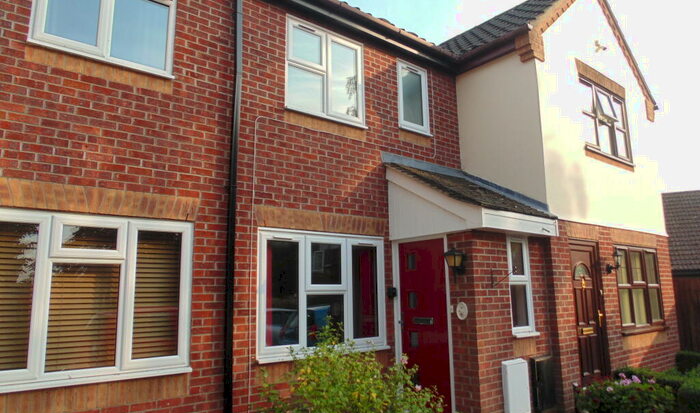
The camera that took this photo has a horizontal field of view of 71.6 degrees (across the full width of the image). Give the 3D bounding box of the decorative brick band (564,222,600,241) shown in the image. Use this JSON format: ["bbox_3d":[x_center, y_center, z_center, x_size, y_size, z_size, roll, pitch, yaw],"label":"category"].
[{"bbox_3d":[3.208,0.345,6.755,0.905,0.217,0.100,7,-12,-38],"label":"decorative brick band"}]

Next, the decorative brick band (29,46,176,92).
[{"bbox_3d":[-2.183,-1.198,4.311,1.190,0.152,0.070,7,-12,-38],"label":"decorative brick band"}]

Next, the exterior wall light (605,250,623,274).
[{"bbox_3d":[3.836,0.784,7.002,0.160,0.360,0.220,7,-12,-38],"label":"exterior wall light"}]

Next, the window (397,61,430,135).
[{"bbox_3d":[0.899,-1.529,6.880,0.655,1.025,0.090,7,-12,-38],"label":"window"}]

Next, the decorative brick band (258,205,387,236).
[{"bbox_3d":[-0.267,0.187,5.636,1.865,0.217,0.100,7,-12,-38],"label":"decorative brick band"}]

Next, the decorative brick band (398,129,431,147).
[{"bbox_3d":[0.889,-0.949,6.789,0.645,0.150,0.070,7,-12,-38],"label":"decorative brick band"}]

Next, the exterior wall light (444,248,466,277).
[{"bbox_3d":[1.163,0.625,5.247,0.255,0.340,0.180,7,-12,-38],"label":"exterior wall light"}]

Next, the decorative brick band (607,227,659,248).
[{"bbox_3d":[4.579,0.515,7.842,1.830,0.230,0.070,7,-12,-38],"label":"decorative brick band"}]

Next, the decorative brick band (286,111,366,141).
[{"bbox_3d":[-0.283,-0.951,5.826,1.206,0.159,0.100,7,-12,-38],"label":"decorative brick band"}]

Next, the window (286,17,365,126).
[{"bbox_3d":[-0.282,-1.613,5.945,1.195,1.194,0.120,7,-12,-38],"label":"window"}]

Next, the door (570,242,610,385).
[{"bbox_3d":[3.196,1.485,6.587,0.890,2.070,0.100,7,-12,-38],"label":"door"}]

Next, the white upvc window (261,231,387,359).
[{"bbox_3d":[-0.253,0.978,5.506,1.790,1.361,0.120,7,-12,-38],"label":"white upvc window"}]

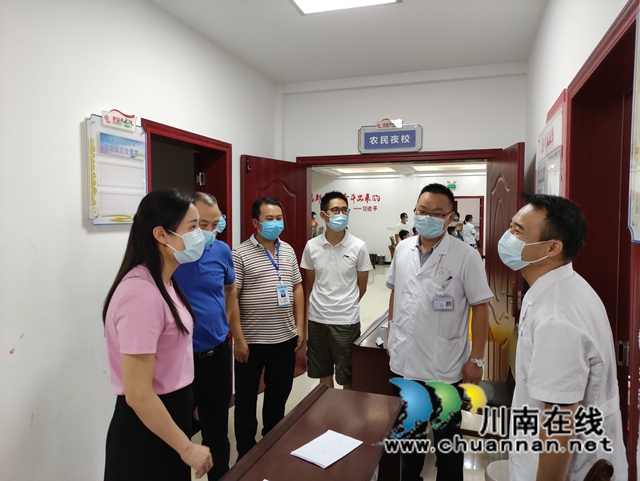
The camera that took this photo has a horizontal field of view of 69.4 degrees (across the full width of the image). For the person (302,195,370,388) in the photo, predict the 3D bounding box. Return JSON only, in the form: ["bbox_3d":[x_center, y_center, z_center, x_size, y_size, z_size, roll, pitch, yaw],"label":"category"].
[{"bbox_3d":[0.105,0.548,3.030,0.510,1.720,0.320,0,3,-5],"label":"person"}]

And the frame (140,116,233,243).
[{"bbox_3d":[-0.947,0.327,3.255,0.200,2.120,1.040,2,3,19],"label":"frame"}]

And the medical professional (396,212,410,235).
[{"bbox_3d":[2.076,0.116,11.500,0.330,1.640,0.460,1,3,17],"label":"medical professional"}]

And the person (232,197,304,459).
[{"bbox_3d":[-0.337,0.562,3.030,0.500,1.685,0.300,-1,4,-25],"label":"person"}]

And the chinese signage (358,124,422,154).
[{"bbox_3d":[0.632,-0.928,4.203,0.585,0.255,0.040,2,3,19],"label":"chinese signage"}]

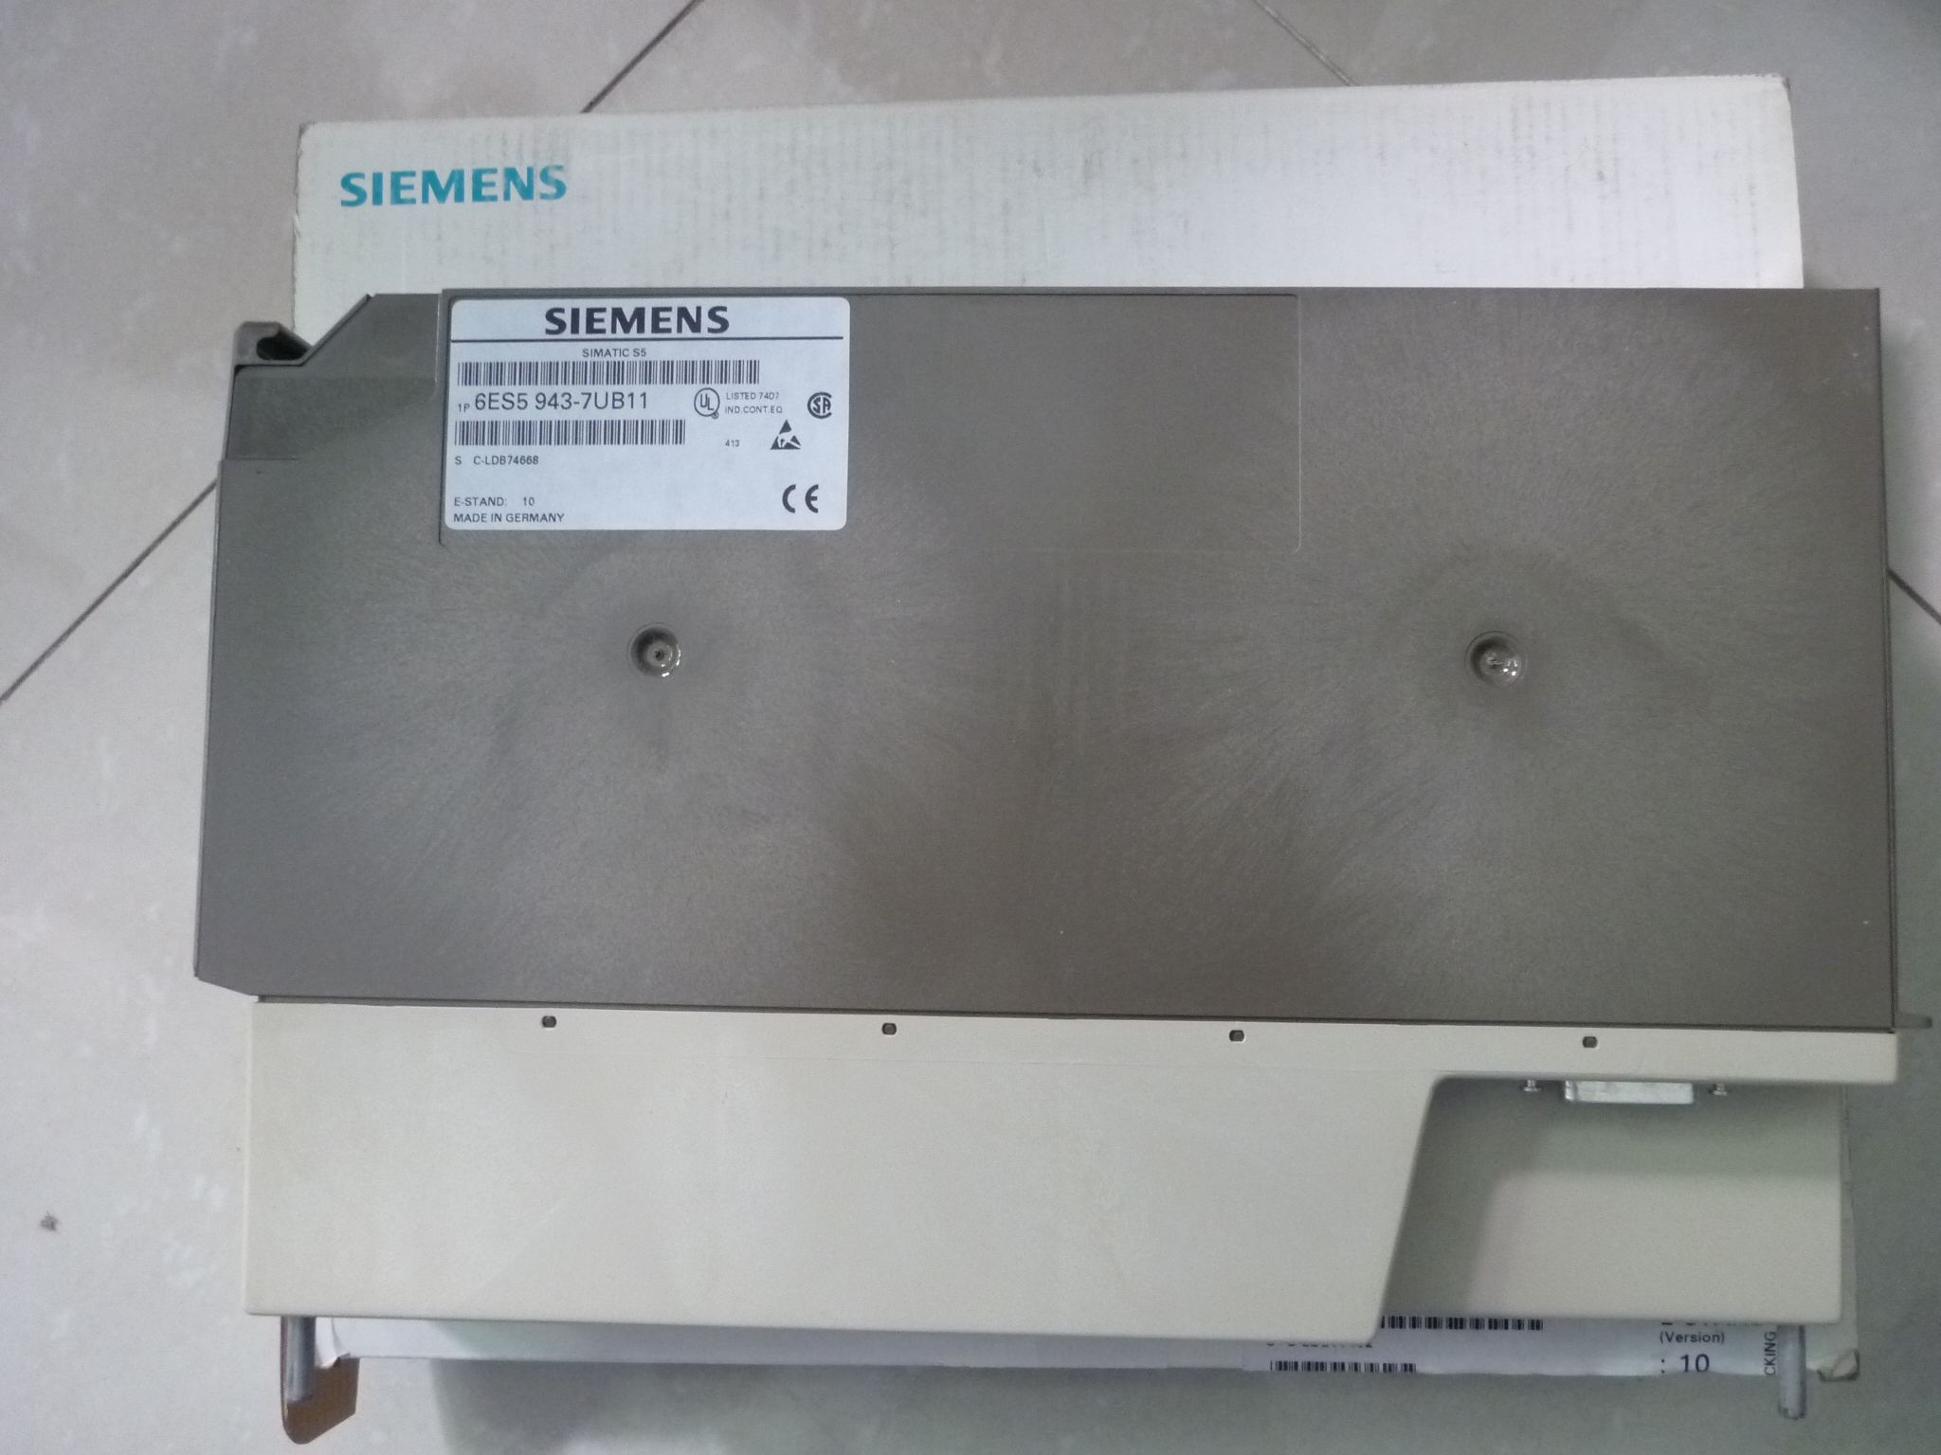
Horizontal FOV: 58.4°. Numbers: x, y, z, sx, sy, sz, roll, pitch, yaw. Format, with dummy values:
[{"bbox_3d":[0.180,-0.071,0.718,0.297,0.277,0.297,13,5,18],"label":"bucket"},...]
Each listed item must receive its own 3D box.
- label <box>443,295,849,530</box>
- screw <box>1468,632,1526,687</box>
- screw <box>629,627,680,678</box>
[{"bbox_3d":[-0.060,-0.058,0.322,0.075,0.001,0.044,1,86,3],"label":"label"},{"bbox_3d":[0.094,-0.012,0.312,0.010,0.005,0.010,1,86,3],"label":"screw"},{"bbox_3d":[-0.058,-0.014,0.320,0.009,0.005,0.009,1,86,3],"label":"screw"}]

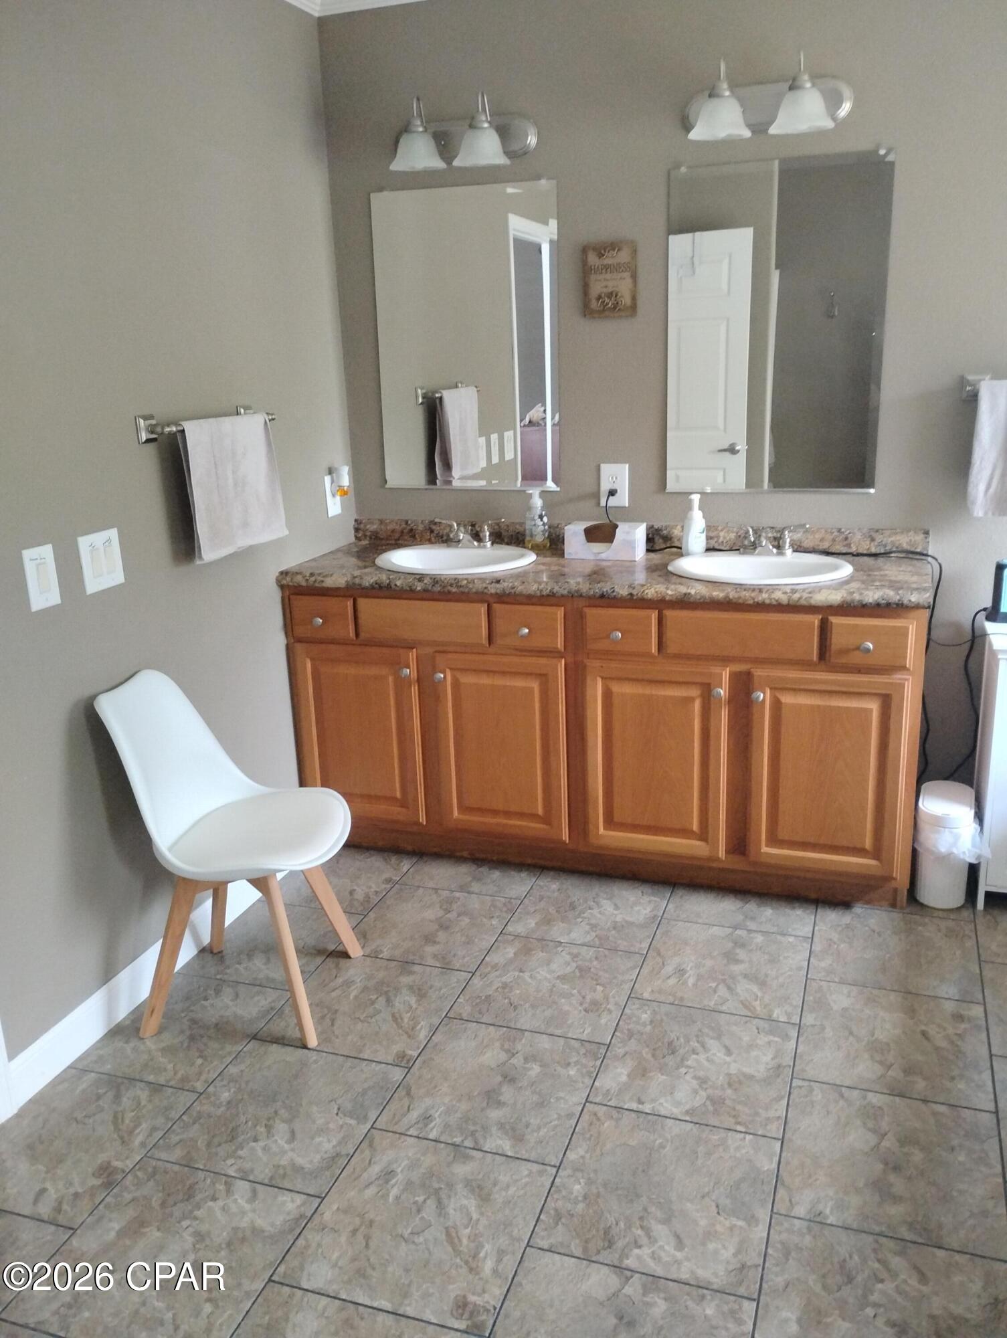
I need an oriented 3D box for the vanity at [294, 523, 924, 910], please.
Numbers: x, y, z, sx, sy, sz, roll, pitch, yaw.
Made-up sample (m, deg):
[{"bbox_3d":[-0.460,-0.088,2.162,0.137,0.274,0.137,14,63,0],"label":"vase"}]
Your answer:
[{"bbox_3d":[0.291,0.100,3.332,1.841,1.012,0.537,3,17,19],"label":"vanity"}]

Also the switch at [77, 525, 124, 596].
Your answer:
[{"bbox_3d":[-0.942,-0.253,2.544,0.010,0.133,0.138,3,17,19],"label":"switch"}]

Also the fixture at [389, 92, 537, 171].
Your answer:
[{"bbox_3d":[-0.150,-1.562,3.154,0.450,0.225,0.225,3,17,19],"label":"fixture"}]

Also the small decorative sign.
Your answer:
[{"bbox_3d":[0.319,-1.157,3.222,0.160,0.210,0.018,3,17,19],"label":"small decorative sign"}]

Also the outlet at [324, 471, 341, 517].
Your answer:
[{"bbox_3d":[-0.556,-0.569,3.552,0.011,0.131,0.087,3,17,19],"label":"outlet"}]

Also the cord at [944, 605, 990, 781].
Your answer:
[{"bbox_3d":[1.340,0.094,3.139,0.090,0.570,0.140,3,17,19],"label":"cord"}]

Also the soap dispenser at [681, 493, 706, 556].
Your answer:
[{"bbox_3d":[0.581,-0.441,3.301,0.074,0.188,0.068,-2,16,1],"label":"soap dispenser"}]

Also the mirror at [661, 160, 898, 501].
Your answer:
[{"bbox_3d":[0.780,-0.971,3.133,0.610,0.915,0.011,3,17,19],"label":"mirror"}]

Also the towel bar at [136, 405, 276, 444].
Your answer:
[{"bbox_3d":[-0.766,-0.650,2.867,0.085,0.070,0.527,3,17,19],"label":"towel bar"}]

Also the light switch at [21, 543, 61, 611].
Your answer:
[{"bbox_3d":[-1.008,-0.199,2.365,0.010,0.133,0.089,3,17,19],"label":"light switch"}]

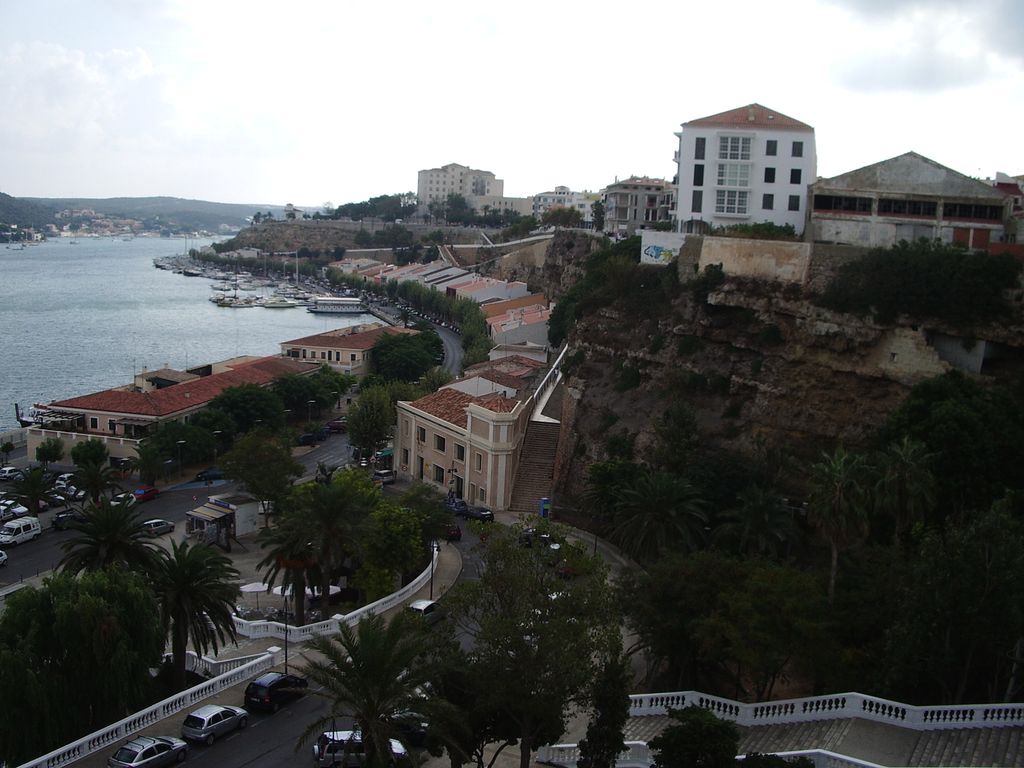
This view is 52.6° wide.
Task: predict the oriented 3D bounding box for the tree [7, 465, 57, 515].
[{"bbox_3d":[-48.305,10.764,104.573,5.067,4.772,5.067,2,8,0],"label":"tree"}]

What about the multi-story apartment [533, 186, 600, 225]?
[{"bbox_3d":[22.404,-72.072,424.716,26.500,16.400,18.000,2,9,0],"label":"multi-story apartment"}]

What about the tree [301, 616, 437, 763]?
[{"bbox_3d":[-6.382,14.876,47.369,6.600,8.500,6.600,2,9,0],"label":"tree"}]

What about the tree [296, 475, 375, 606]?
[{"bbox_3d":[-15.329,13.543,86.525,6.700,11.600,6.700,2,8,0],"label":"tree"}]

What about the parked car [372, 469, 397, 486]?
[{"bbox_3d":[-17.670,12.750,144.230,1.720,1.560,4.150,-1,9,-24],"label":"parked car"}]

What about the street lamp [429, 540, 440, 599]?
[{"bbox_3d":[-6.250,14.910,83.010,1.000,5.280,0.500,2,8,0],"label":"street lamp"}]

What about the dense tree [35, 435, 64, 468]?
[{"bbox_3d":[-55.428,8.229,123.423,3.465,3.775,3.465,2,8,0],"label":"dense tree"}]

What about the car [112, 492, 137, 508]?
[{"bbox_3d":[-40.881,12.001,109.051,1.550,1.530,2.500,5,9,21],"label":"car"}]

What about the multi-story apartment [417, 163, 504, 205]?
[{"bbox_3d":[-27.560,-105.680,564.010,46.100,26.830,22.000,2,8,-3],"label":"multi-story apartment"}]

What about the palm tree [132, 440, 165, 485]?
[{"bbox_3d":[-47.620,10.540,136.720,4.770,6.140,4.770,2,8,0],"label":"palm tree"}]

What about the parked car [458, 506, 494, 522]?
[{"bbox_3d":[-3.890,15.020,121.160,1.700,1.450,4.100,-2,9,-30],"label":"parked car"}]

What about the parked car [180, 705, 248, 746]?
[{"bbox_3d":[-16.035,18.268,56.340,1.660,1.440,3.850,7,6,27],"label":"parked car"}]

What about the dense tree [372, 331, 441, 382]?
[{"bbox_3d":[-23.280,-4.990,228.140,14.820,13.430,13.340,2,8,0],"label":"dense tree"}]

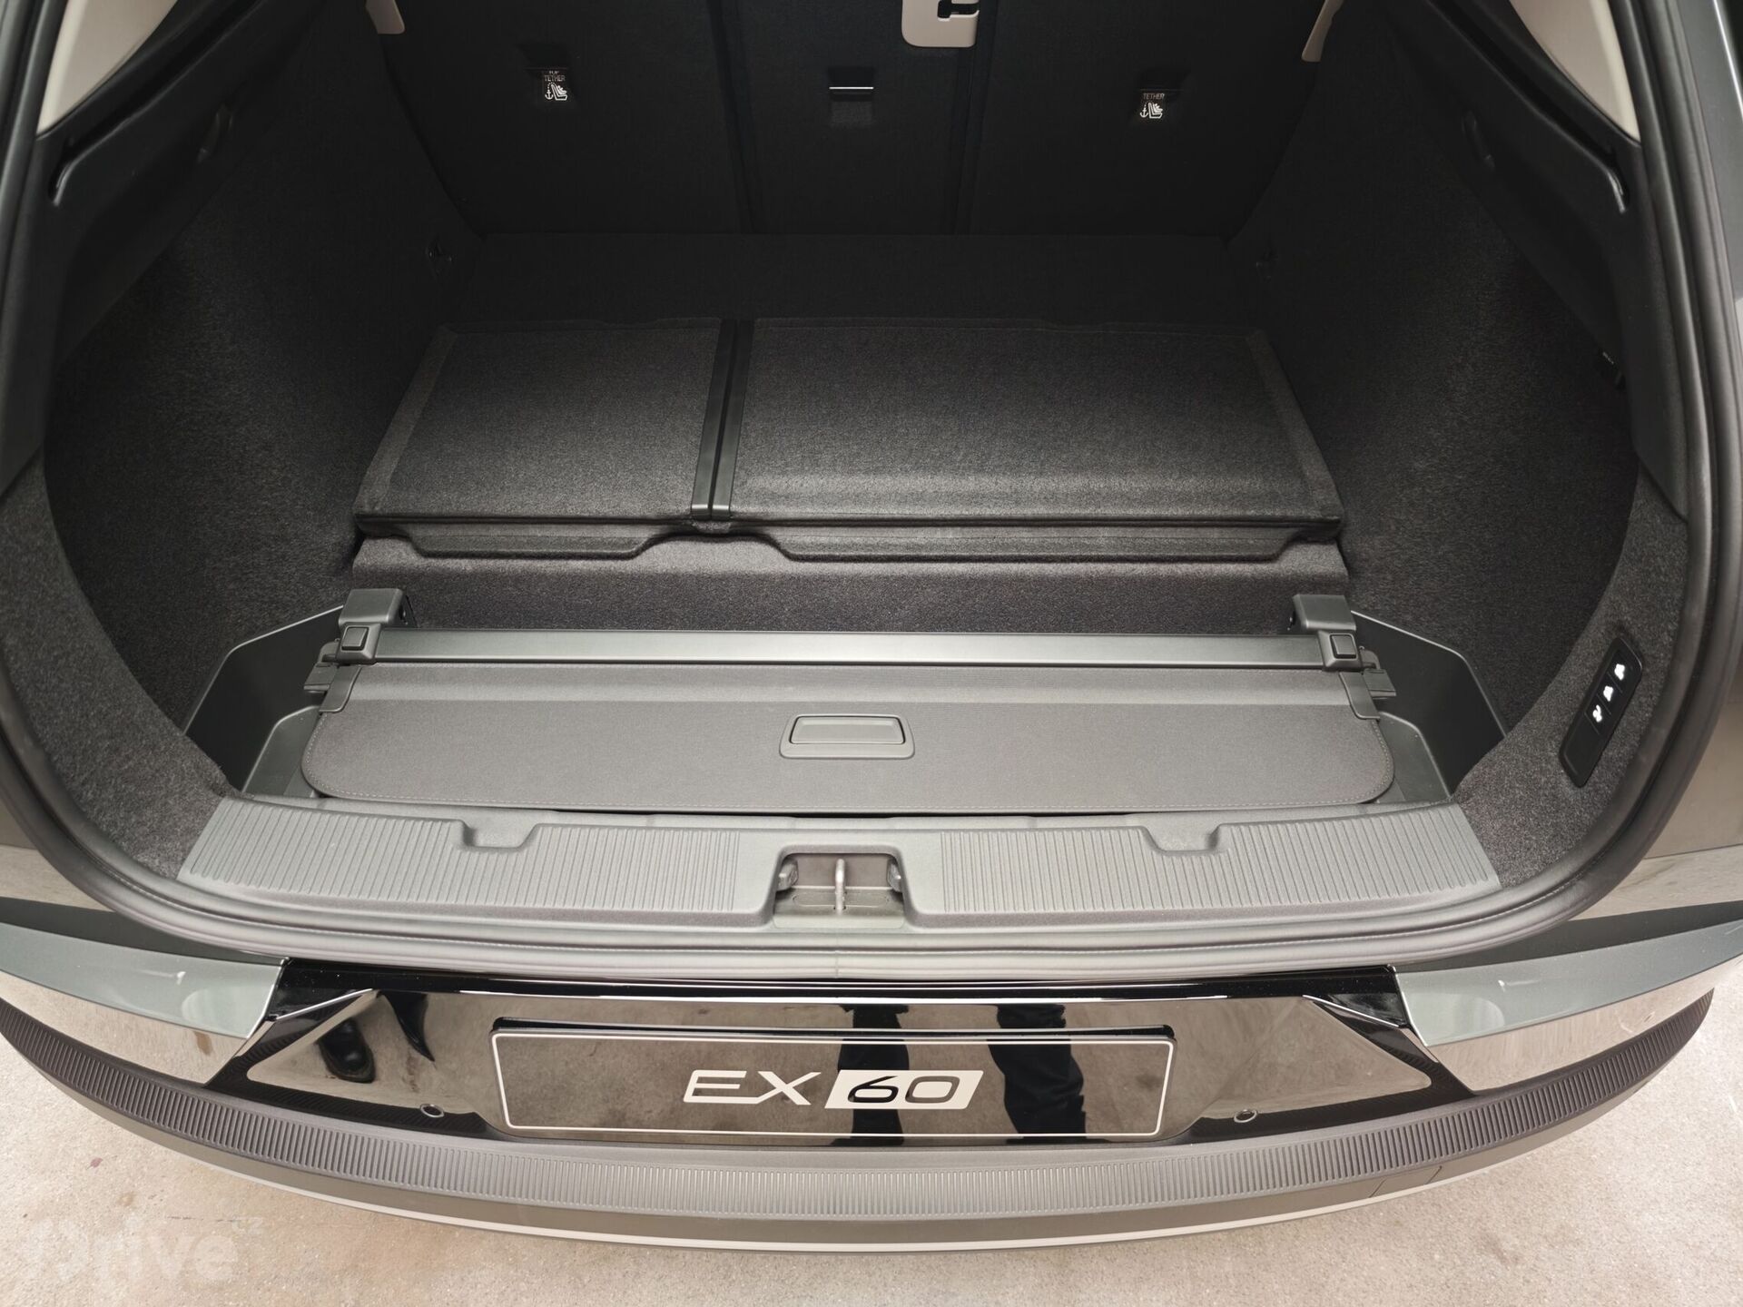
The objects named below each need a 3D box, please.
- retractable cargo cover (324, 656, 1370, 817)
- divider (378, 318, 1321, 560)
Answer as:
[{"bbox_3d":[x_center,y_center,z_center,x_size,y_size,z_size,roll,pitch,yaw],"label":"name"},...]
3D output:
[{"bbox_3d":[-0.020,0.068,1.040,0.935,0.035,0.165,0,48,-1],"label":"retractable cargo cover"},{"bbox_3d":[-0.022,-0.250,1.282,0.985,0.042,0.359,0,48,-1],"label":"divider"}]

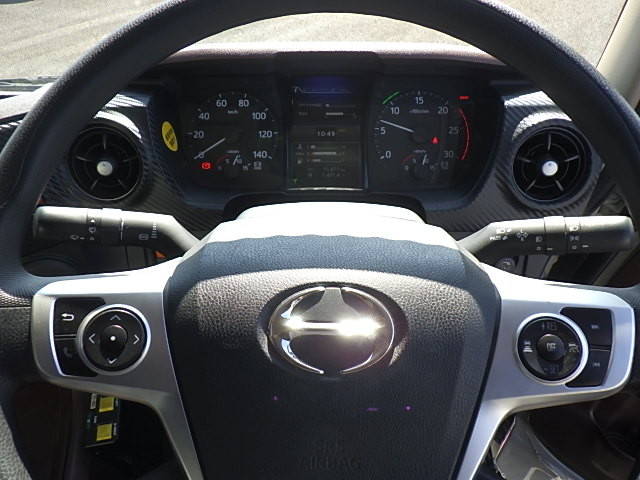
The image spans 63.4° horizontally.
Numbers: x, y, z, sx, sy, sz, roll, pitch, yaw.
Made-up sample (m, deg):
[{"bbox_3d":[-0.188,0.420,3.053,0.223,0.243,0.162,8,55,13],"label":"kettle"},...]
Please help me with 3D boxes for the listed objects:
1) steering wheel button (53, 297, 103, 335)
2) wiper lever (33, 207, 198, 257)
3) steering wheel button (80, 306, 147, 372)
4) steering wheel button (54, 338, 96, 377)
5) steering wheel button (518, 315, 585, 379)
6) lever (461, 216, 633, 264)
[{"bbox_3d":[-0.150,0.047,0.321,0.031,0.009,0.024,0,80,0],"label":"steering wheel button"},{"bbox_3d":[-0.144,-0.005,0.373,0.120,0.034,0.037,0,80,-5],"label":"wiper lever"},{"bbox_3d":[-0.128,0.062,0.321,0.040,0.011,0.039,0,80,0],"label":"steering wheel button"},{"bbox_3d":[-0.151,0.072,0.319,0.025,0.009,0.023,0,80,0],"label":"steering wheel button"},{"bbox_3d":[0.143,0.067,0.321,0.040,0.011,0.039,0,80,0],"label":"steering wheel button"},{"bbox_3d":[0.160,0.001,0.374,0.126,0.034,0.036,0,80,5],"label":"lever"}]

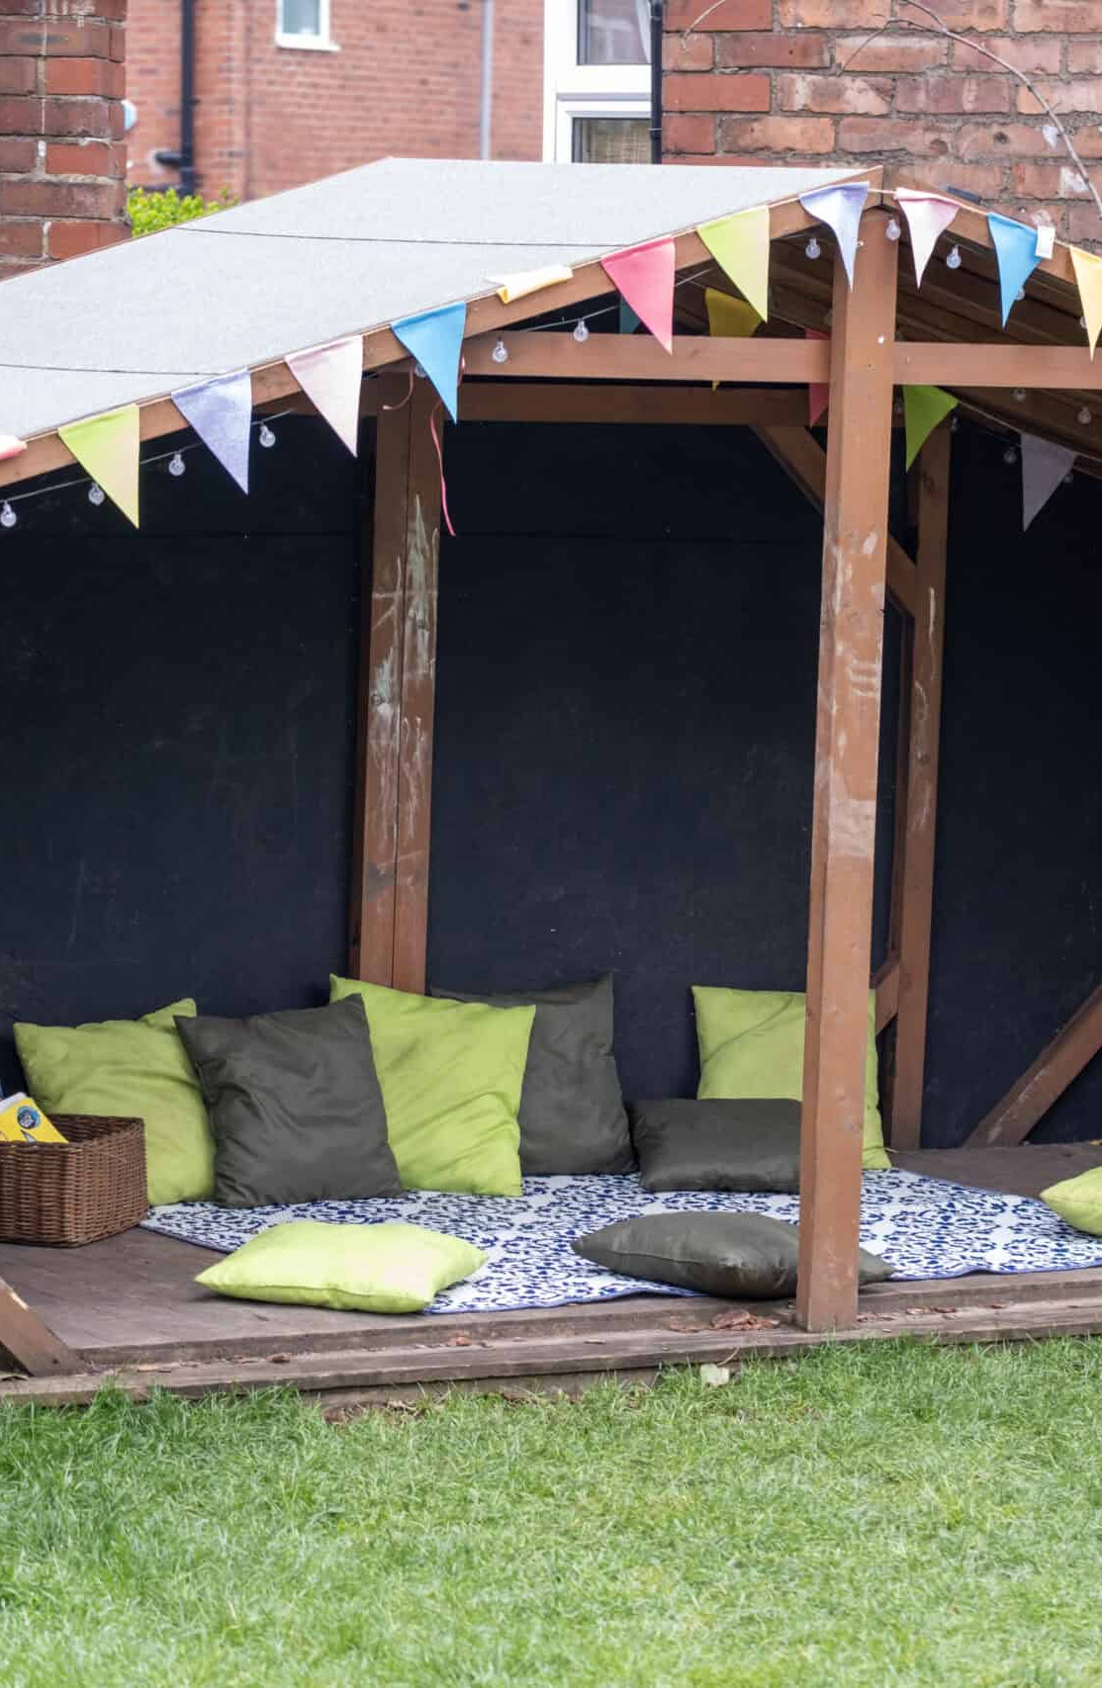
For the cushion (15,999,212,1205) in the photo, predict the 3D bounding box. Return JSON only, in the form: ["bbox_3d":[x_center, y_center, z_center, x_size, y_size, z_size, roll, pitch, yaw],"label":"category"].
[{"bbox_3d":[-0.721,0.428,9.535,0.331,0.331,0.110,-4,-20,-24],"label":"cushion"}]

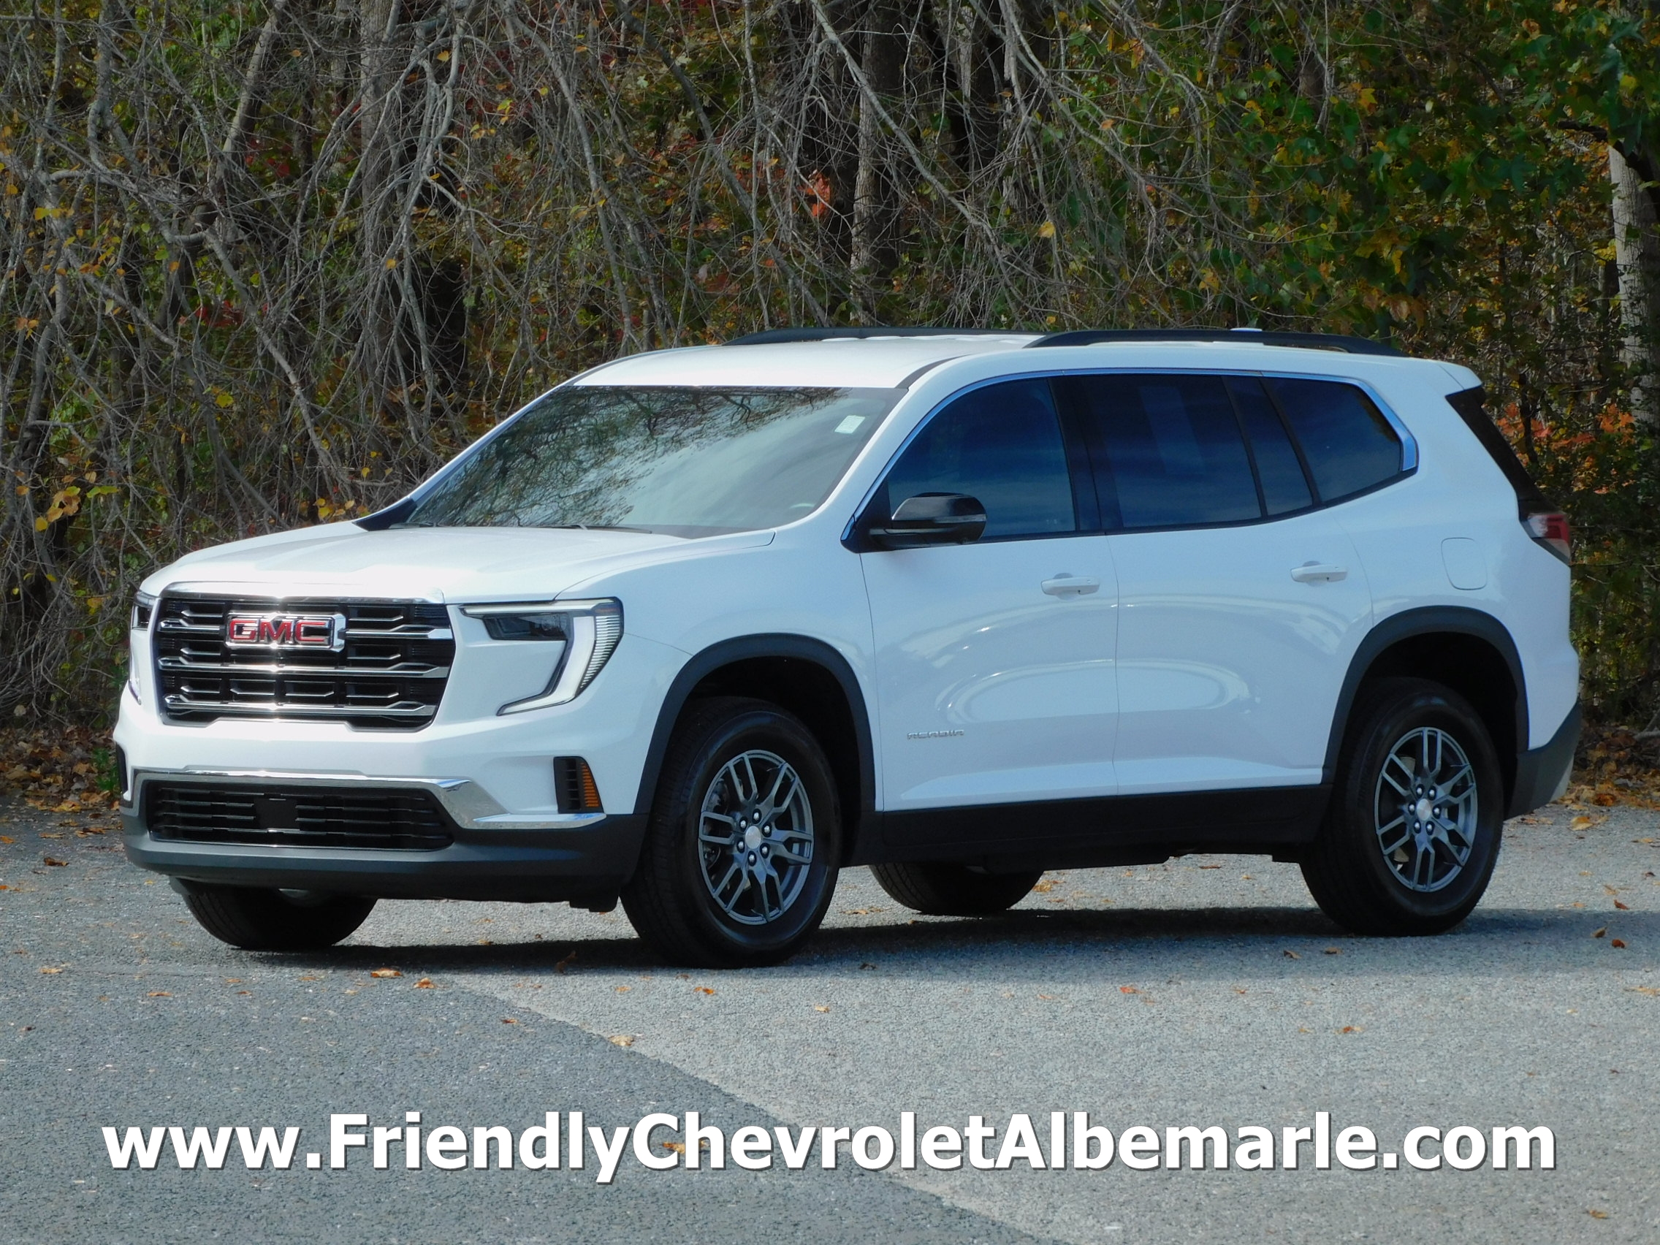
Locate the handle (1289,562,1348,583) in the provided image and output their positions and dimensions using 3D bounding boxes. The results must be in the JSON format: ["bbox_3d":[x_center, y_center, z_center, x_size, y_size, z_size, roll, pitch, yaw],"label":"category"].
[{"bbox_3d":[1.447,-0.146,42.709,0.060,0.050,0.240,2,2,41],"label":"handle"}]

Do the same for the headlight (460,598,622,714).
[{"bbox_3d":[-0.807,0.099,40.471,0.340,0.335,0.350,2,2,41],"label":"headlight"}]

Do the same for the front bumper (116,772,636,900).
[{"bbox_3d":[-1.420,0.589,40.969,1.960,0.350,0.480,2,2,41],"label":"front bumper"}]

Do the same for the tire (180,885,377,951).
[{"bbox_3d":[-1.598,0.567,42.050,0.255,0.775,0.780,2,2,41],"label":"tire"}]

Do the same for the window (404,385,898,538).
[{"bbox_3d":[-0.538,-0.497,41.961,1.500,0.140,0.830,2,36,41],"label":"window"}]

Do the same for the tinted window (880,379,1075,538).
[{"bbox_3d":[0.401,-0.477,41.708,0.070,0.480,0.880,-24,-15,38],"label":"tinted window"}]

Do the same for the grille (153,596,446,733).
[{"bbox_3d":[-1.528,0.112,40.827,1.170,0.385,0.130,2,2,41],"label":"grille"}]

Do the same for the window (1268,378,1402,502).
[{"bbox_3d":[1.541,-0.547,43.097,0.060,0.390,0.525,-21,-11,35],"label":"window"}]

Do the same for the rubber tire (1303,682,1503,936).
[{"bbox_3d":[1.712,0.553,43.255,0.255,0.775,0.780,2,2,41],"label":"rubber tire"}]

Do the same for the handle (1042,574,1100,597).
[{"bbox_3d":[0.689,-0.109,41.897,0.055,0.052,0.250,2,2,41],"label":"handle"}]

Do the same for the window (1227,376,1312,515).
[{"bbox_3d":[1.319,-0.527,42.816,0.060,0.435,0.235,-21,-12,36],"label":"window"}]

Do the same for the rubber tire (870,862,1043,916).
[{"bbox_3d":[0.404,0.518,44.379,0.255,0.775,0.780,2,2,41],"label":"rubber tire"}]

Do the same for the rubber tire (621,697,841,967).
[{"bbox_3d":[-0.287,0.602,40.965,0.260,0.778,0.782,2,2,41],"label":"rubber tire"}]

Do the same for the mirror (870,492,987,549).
[{"bbox_3d":[0.278,-0.291,41.310,0.240,0.165,0.250,2,2,41],"label":"mirror"}]

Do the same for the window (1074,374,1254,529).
[{"bbox_3d":[0.998,-0.507,42.420,0.060,0.471,0.740,-22,-13,38],"label":"window"}]

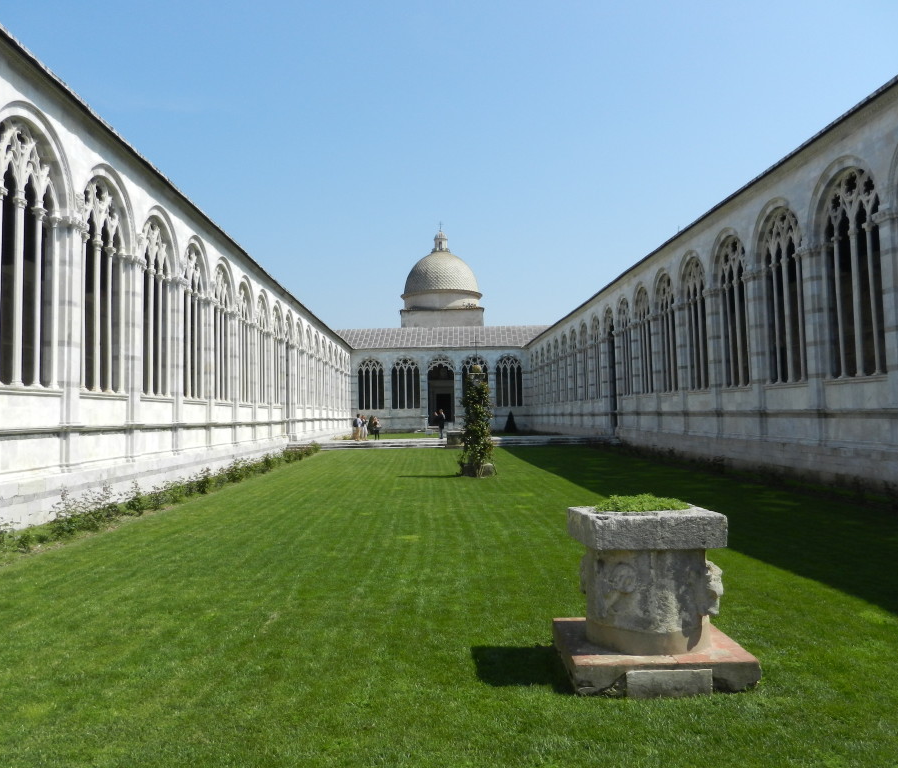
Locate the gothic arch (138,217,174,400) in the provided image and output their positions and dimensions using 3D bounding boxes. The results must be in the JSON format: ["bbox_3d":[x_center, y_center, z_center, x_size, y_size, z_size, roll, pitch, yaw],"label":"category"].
[{"bbox_3d":[-9.724,-2.622,24.877,0.450,6.050,3.150,-1,-2,-2],"label":"gothic arch"}]

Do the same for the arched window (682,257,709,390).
[{"bbox_3d":[11.025,-2.706,33.170,0.450,5.970,3.050,-1,-2,-2],"label":"arched window"}]

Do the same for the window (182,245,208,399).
[{"bbox_3d":[-9.746,-2.368,27.925,0.485,5.946,3.104,-1,-2,-2],"label":"window"}]

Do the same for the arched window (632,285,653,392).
[{"bbox_3d":[10.779,-2.366,41.096,0.450,5.970,3.050,-1,-2,-2],"label":"arched window"}]

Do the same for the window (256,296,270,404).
[{"bbox_3d":[-10.220,-1.927,40.856,0.450,5.970,3.050,-1,-2,-2],"label":"window"}]

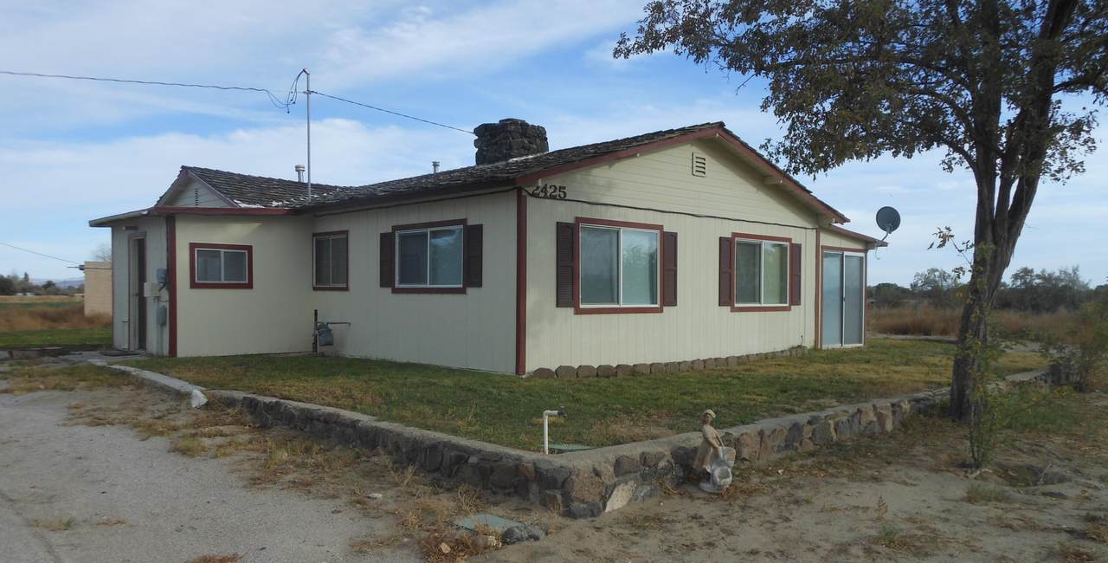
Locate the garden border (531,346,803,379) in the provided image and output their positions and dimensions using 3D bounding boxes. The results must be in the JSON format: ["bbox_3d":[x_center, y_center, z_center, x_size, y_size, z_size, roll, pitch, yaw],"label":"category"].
[{"bbox_3d":[2.355,1.252,12.819,6.880,0.190,0.660,1,-1,-44],"label":"garden border"}]

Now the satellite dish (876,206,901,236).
[{"bbox_3d":[7.275,-1.308,17.400,0.540,0.660,0.420,0,-1,35],"label":"satellite dish"}]

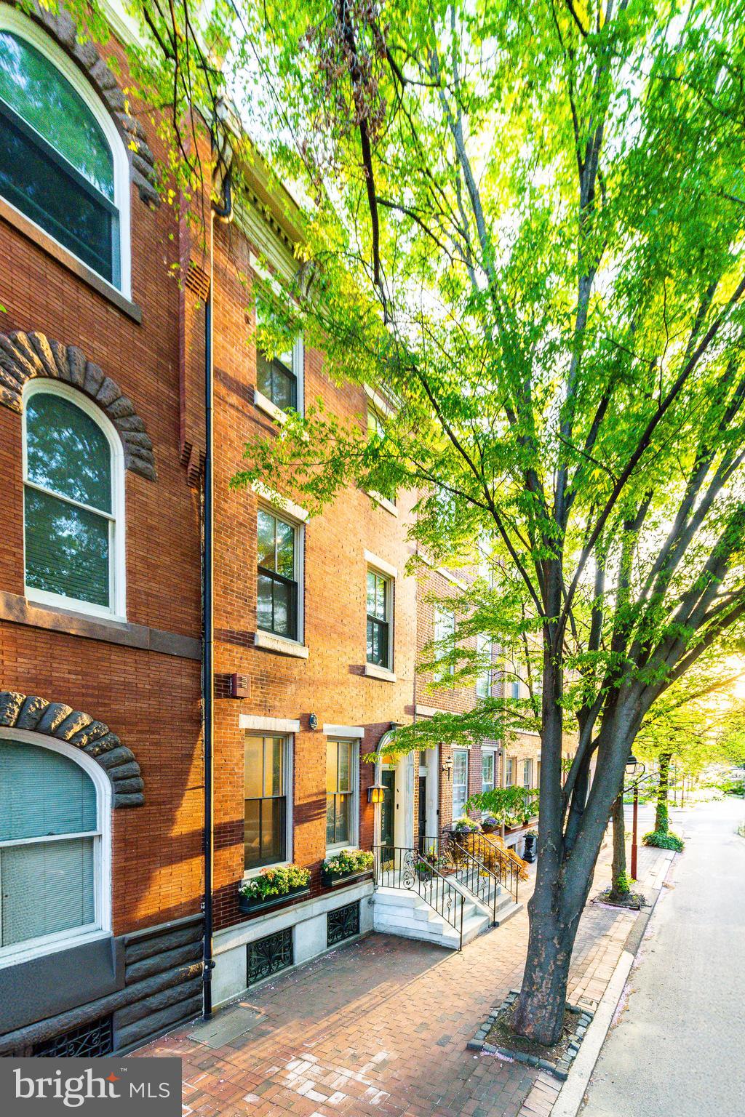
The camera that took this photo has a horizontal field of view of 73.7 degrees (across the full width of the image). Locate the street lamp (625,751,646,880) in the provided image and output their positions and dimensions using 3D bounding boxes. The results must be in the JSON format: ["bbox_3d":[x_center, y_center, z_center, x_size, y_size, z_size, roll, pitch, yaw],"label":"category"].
[{"bbox_3d":[6.988,6.834,13.200,0.520,3.450,0.420,-4,-10,34],"label":"street lamp"}]

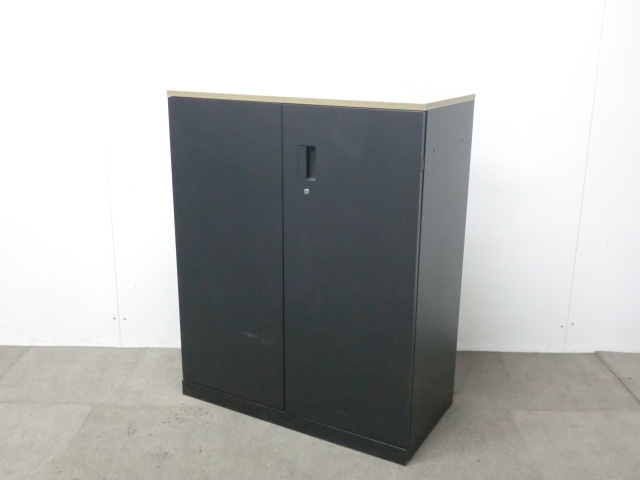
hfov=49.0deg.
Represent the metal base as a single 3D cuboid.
[{"bbox_3d":[-0.011,0.566,2.599,0.900,0.053,0.445,9,18,28],"label":"metal base"}]

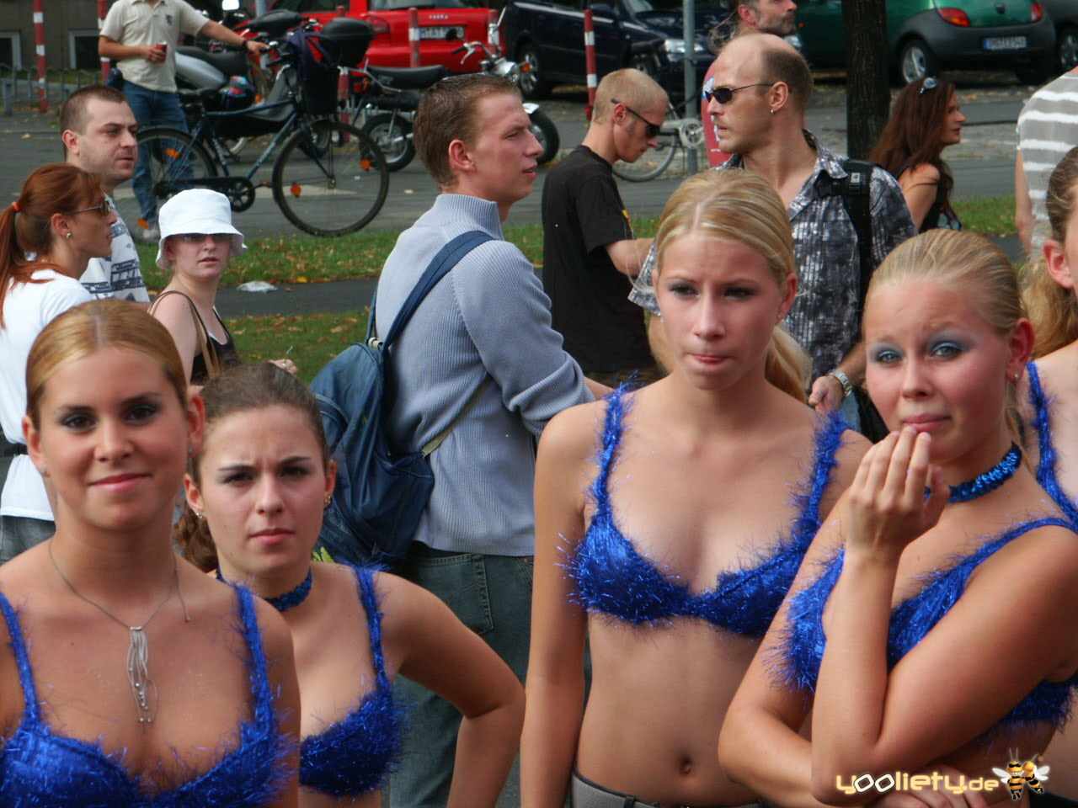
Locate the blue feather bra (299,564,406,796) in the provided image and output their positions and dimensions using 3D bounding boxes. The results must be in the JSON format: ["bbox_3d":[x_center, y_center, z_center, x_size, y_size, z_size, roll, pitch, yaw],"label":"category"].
[{"bbox_3d":[-0.283,0.305,5.360,0.280,0.260,0.210,-3,6,-9],"label":"blue feather bra"}]

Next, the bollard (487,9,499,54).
[{"bbox_3d":[-0.363,-2.763,40.300,0.082,1.020,0.082,-3,6,0],"label":"bollard"}]

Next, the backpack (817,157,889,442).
[{"bbox_3d":[0.615,-0.211,9.700,0.320,0.570,0.280,-1,6,12],"label":"backpack"}]

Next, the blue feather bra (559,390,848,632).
[{"bbox_3d":[0.182,0.118,5.300,0.310,0.265,0.225,-1,6,10],"label":"blue feather bra"}]

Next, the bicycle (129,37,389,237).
[{"bbox_3d":[-1.744,-1.560,28.700,1.740,1.130,0.580,-3,6,-7],"label":"bicycle"}]

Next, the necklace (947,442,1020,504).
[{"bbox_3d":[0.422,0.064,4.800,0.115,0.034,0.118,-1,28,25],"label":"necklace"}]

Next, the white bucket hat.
[{"bbox_3d":[-0.863,-0.450,12.400,0.240,0.180,0.260,-5,-2,-14],"label":"white bucket hat"}]

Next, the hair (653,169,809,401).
[{"bbox_3d":[0.204,-0.129,5.250,0.170,0.248,0.230,-1,6,15],"label":"hair"}]

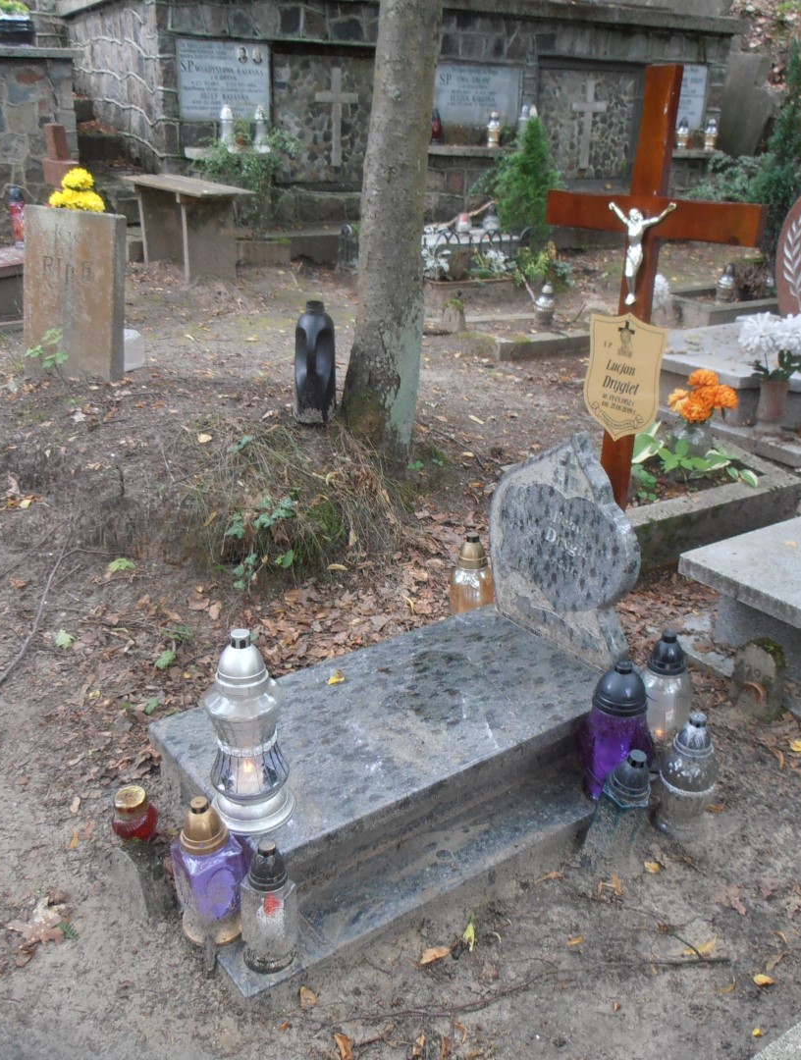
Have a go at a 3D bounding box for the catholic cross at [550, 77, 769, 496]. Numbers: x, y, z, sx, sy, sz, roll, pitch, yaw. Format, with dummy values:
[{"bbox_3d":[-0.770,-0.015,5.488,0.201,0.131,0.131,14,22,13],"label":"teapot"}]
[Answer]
[{"bbox_3d":[0.718,-0.669,2.999,0.700,1.352,0.065,21,29,39],"label":"catholic cross"}]

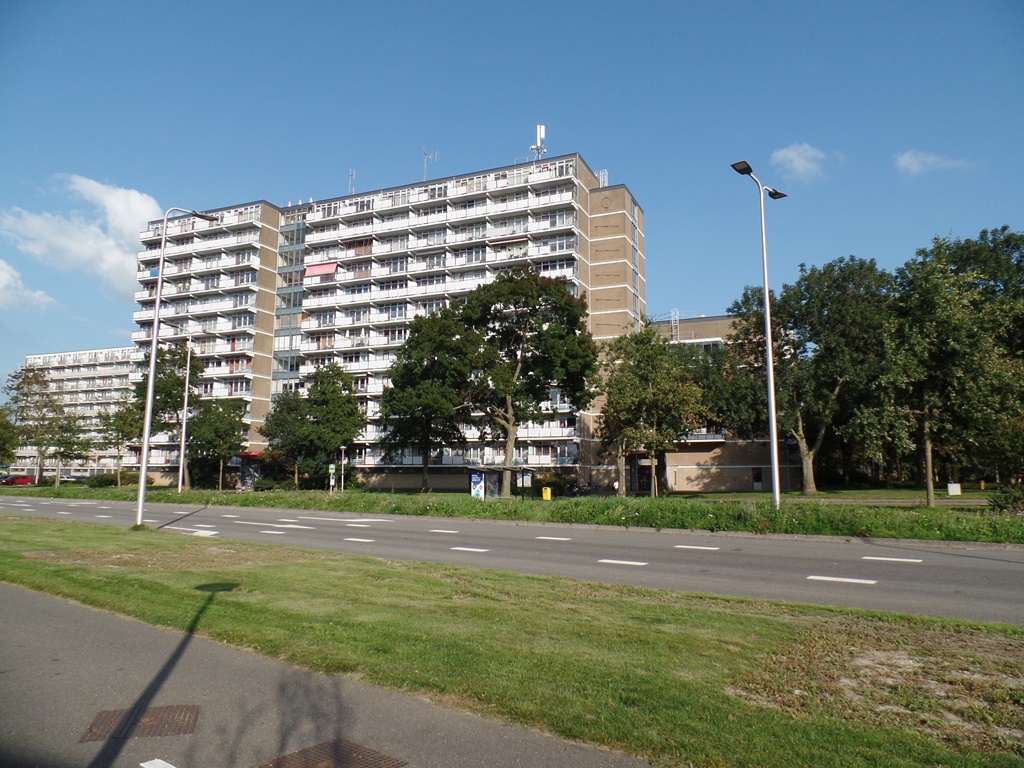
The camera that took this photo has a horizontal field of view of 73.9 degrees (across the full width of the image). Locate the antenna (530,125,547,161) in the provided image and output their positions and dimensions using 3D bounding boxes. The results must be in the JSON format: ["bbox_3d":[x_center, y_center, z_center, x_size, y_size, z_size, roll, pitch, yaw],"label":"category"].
[{"bbox_3d":[3.088,-27.277,77.820,1.700,5.080,1.500,-3,-8,23],"label":"antenna"}]

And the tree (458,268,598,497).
[{"bbox_3d":[1.251,-0.317,51.552,10.450,17.460,9.620,0,-8,1],"label":"tree"}]

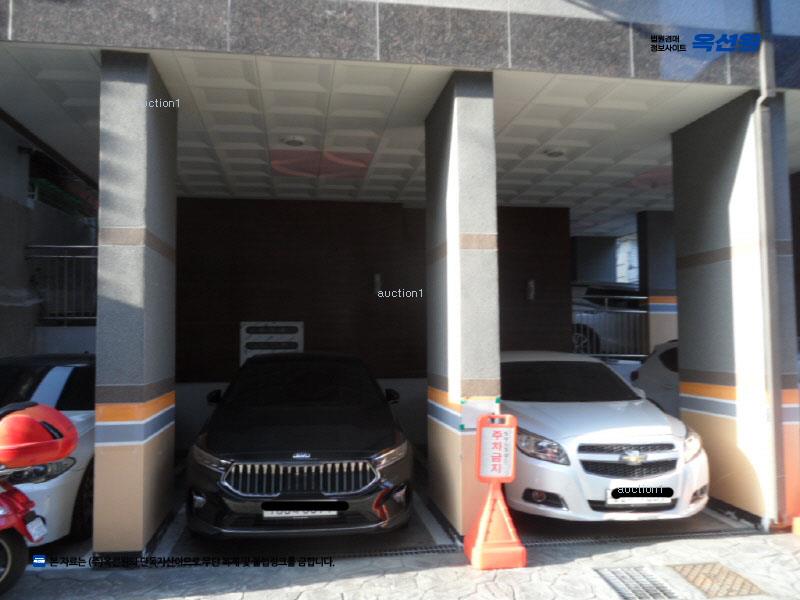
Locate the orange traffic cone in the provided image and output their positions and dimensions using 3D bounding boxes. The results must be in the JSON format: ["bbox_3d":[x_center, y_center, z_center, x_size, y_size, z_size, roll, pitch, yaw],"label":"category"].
[{"bbox_3d":[0.703,1.643,4.654,0.375,0.580,0.375,0,-4,-9],"label":"orange traffic cone"}]

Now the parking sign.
[{"bbox_3d":[0.727,1.113,4.691,0.290,0.495,0.050,3,-4,-9],"label":"parking sign"}]

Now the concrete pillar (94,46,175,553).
[{"bbox_3d":[-2.115,0.049,5.106,0.334,3.721,1.087,0,-3,-9],"label":"concrete pillar"}]

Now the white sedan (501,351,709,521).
[{"bbox_3d":[1.697,1.323,7.254,1.855,1.465,4.850,0,-3,-4],"label":"white sedan"}]

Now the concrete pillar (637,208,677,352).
[{"bbox_3d":[4.632,-0.177,10.941,0.800,2.700,0.330,0,-4,-9],"label":"concrete pillar"}]

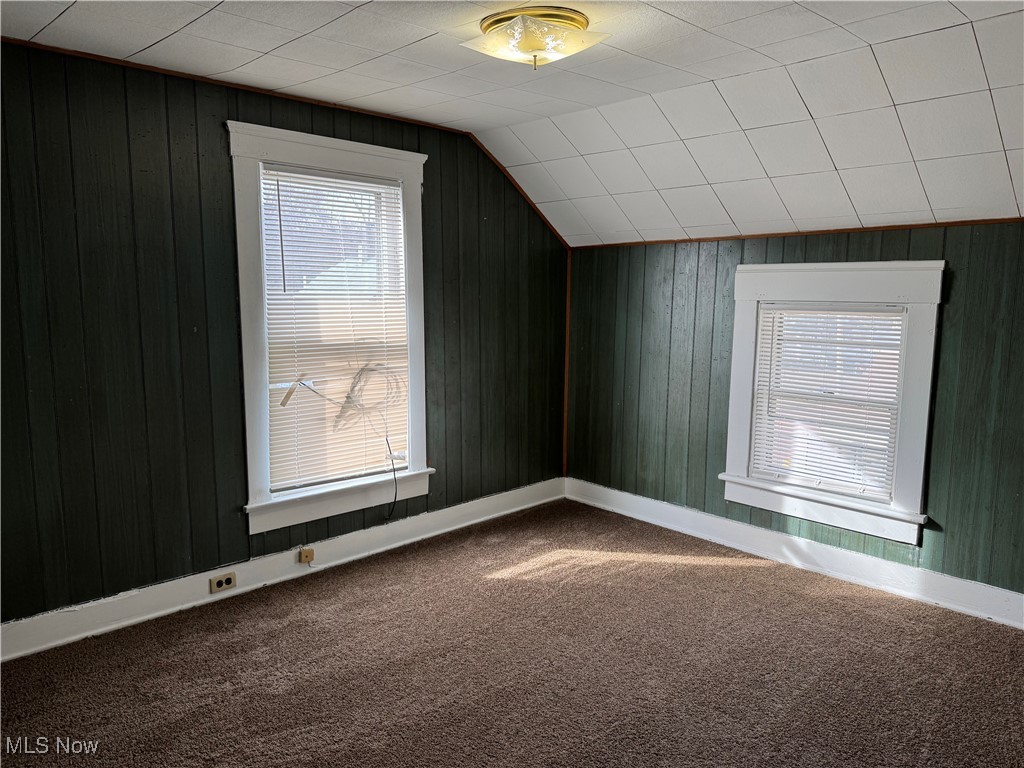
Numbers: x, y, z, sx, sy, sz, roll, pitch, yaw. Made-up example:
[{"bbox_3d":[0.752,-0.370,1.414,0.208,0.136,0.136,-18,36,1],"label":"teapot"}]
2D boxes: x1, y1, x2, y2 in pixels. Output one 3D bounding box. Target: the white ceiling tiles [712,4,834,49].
[{"bbox_3d":[0.834,-1.149,2.270,0.305,0.020,0.305,-8,12,-43],"label":"white ceiling tiles"}]

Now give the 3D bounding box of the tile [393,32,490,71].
[{"bbox_3d":[-0.232,-1.187,2.530,0.305,0.015,0.305,-8,11,-43],"label":"tile"}]

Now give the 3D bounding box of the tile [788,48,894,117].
[{"bbox_3d":[1.229,-1.126,2.660,0.305,0.015,0.309,9,-18,46],"label":"tile"}]

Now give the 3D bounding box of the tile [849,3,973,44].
[{"bbox_3d":[1.234,-1.137,2.228,0.265,0.015,0.305,-8,11,-43],"label":"tile"}]

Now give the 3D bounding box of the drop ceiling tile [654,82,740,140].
[{"bbox_3d":[0.797,-1.179,3.075,0.305,0.015,0.291,9,-21,46],"label":"drop ceiling tile"}]

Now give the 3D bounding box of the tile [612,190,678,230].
[{"bbox_3d":[0.751,-0.972,3.908,0.305,0.020,0.305,9,-21,46],"label":"tile"}]

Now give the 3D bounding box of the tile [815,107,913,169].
[{"bbox_3d":[1.400,-0.981,2.832,0.305,0.020,0.305,9,-21,46],"label":"tile"}]

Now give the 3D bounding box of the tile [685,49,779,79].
[{"bbox_3d":[0.825,-1.203,2.675,0.244,0.015,0.305,-8,11,-43],"label":"tile"}]

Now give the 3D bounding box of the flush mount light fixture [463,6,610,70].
[{"bbox_3d":[0.071,-1.071,2.259,0.347,0.130,0.347,-6,10,-34],"label":"flush mount light fixture"}]

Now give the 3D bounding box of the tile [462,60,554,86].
[{"bbox_3d":[-0.013,-1.217,2.724,0.305,0.020,0.305,-8,12,-43],"label":"tile"}]

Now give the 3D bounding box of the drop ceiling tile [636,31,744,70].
[{"bbox_3d":[0.629,-1.183,2.504,0.305,0.015,0.305,-8,11,-43],"label":"drop ceiling tile"}]

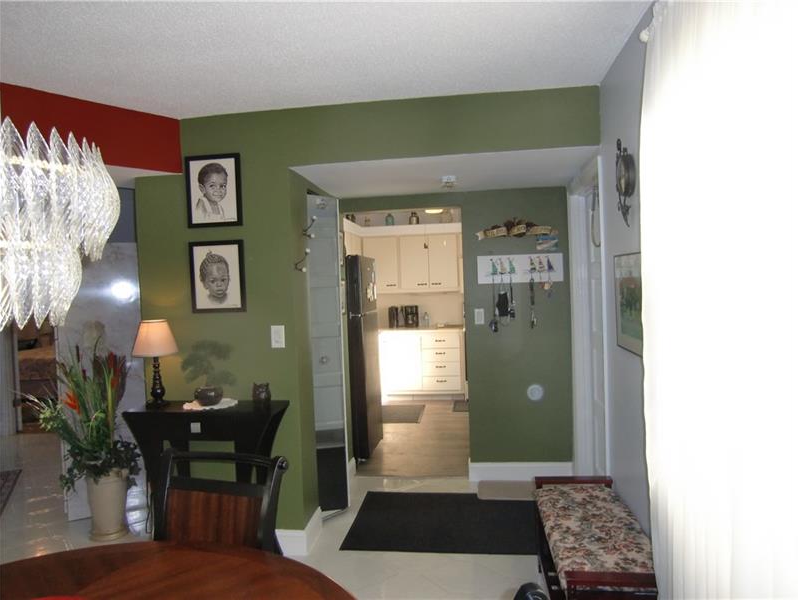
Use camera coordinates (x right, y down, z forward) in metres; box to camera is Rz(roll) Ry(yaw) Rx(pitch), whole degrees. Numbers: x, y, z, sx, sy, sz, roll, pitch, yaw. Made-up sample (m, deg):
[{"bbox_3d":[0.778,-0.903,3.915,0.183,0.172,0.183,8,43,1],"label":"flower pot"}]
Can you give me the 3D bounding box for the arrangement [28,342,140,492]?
[{"bbox_3d":[-1.910,0.720,3.368,0.580,0.915,0.480,-3,2,-30],"label":"arrangement"}]

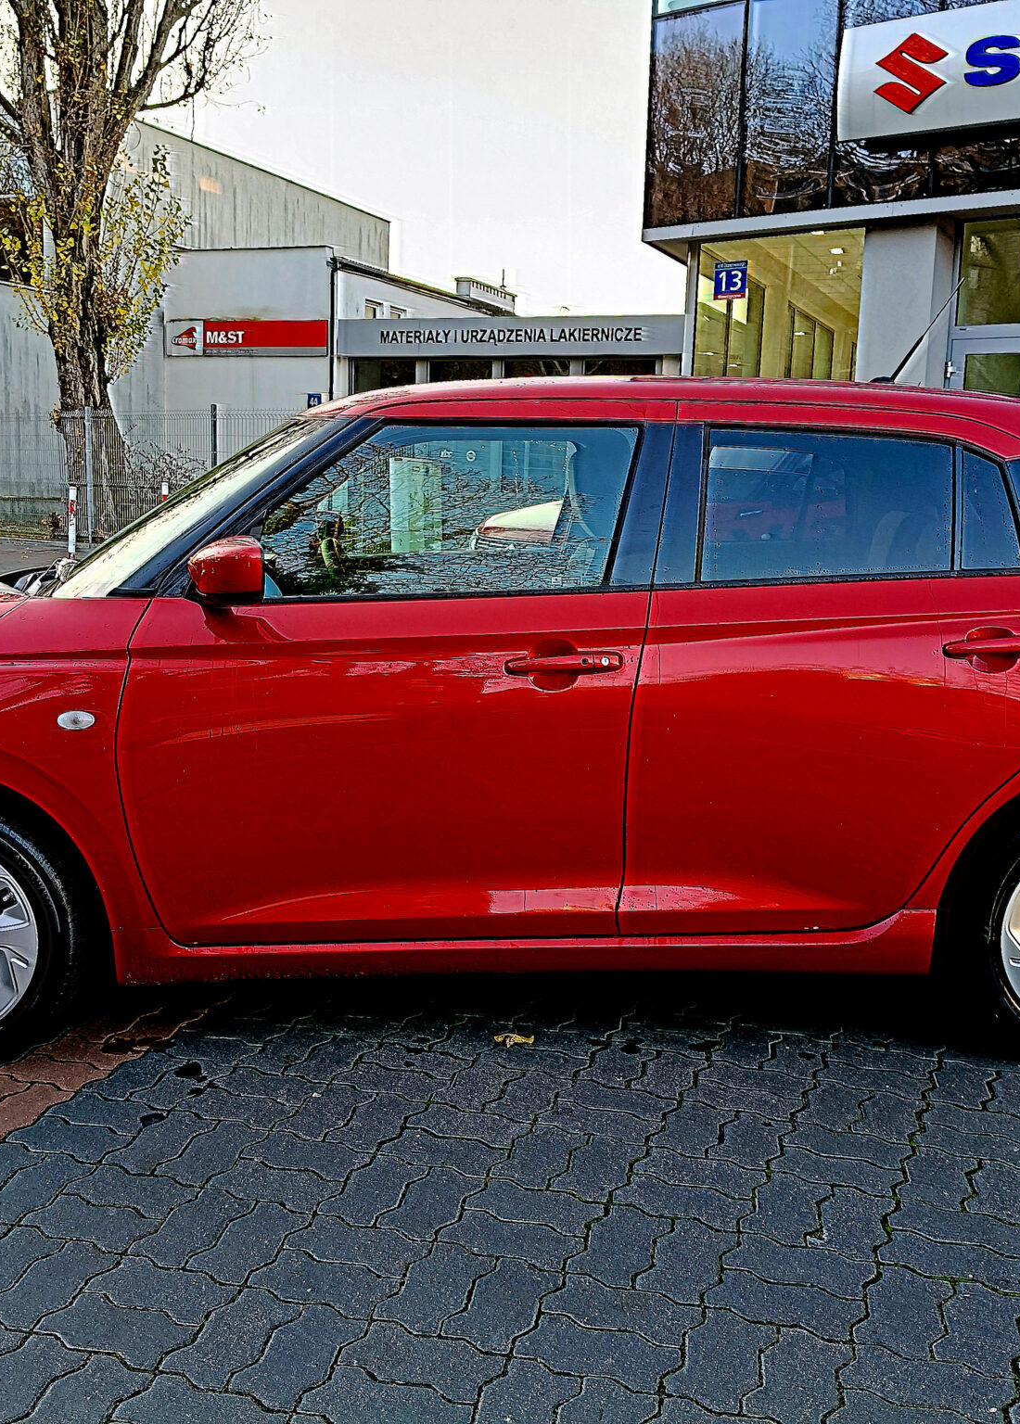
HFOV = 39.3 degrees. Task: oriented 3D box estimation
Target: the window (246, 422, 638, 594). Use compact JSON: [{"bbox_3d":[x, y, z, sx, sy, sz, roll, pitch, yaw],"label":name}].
[{"bbox_3d":[-0.122,-0.417,2.955,0.792,0.389,0.050,0,-14,-3],"label":"window"}]

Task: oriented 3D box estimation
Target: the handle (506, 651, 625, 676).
[{"bbox_3d":[0.111,-0.099,2.883,0.240,0.048,0.050,0,9,-3],"label":"handle"}]

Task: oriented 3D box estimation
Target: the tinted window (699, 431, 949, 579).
[{"bbox_3d":[0.670,-0.434,2.993,0.561,0.344,0.045,0,-18,-3],"label":"tinted window"}]

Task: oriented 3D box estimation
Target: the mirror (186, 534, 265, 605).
[{"bbox_3d":[-0.554,-0.273,2.773,0.140,0.135,0.200,0,9,-3],"label":"mirror"}]

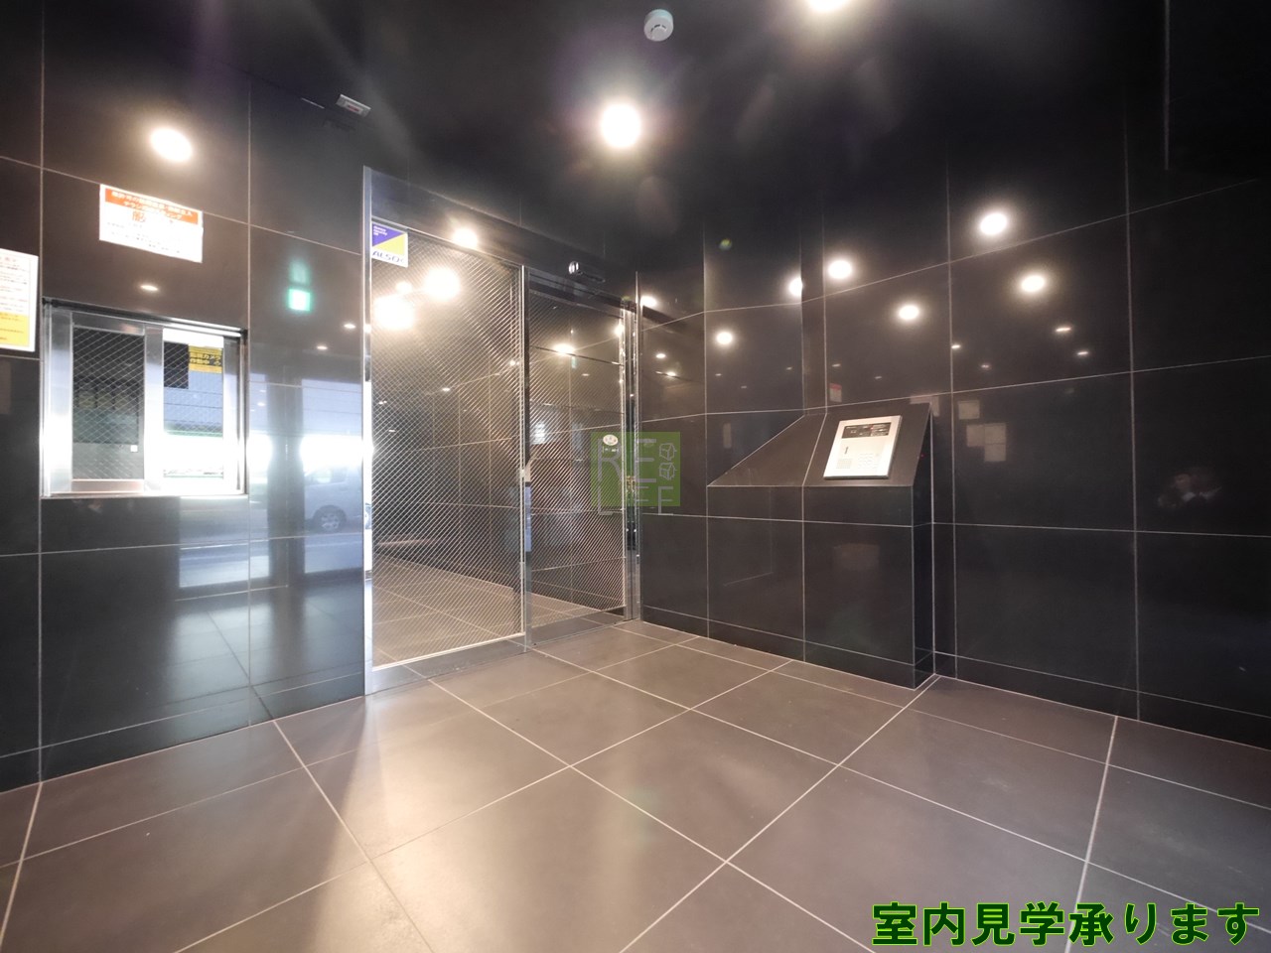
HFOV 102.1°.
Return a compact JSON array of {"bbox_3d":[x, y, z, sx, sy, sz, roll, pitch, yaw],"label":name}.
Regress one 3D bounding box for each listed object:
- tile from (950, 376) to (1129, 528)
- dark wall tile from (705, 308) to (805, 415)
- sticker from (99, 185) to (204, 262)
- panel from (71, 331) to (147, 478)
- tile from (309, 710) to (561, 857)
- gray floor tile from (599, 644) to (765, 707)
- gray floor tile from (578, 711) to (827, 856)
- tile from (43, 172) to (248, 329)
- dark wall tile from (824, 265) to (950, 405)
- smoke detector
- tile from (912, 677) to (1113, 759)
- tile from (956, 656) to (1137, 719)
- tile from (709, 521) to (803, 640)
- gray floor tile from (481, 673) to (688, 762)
[{"bbox_3d":[1.679,-0.088,2.165,0.010,0.603,0.596,0,-1,-44],"label":"tile"},{"bbox_3d":[0.676,-0.669,2.963,0.542,0.603,0.012,-1,-1,15],"label":"dark wall tile"},{"bbox_3d":[-1.666,-0.869,1.780,0.257,0.185,0.002,0,-1,-44],"label":"sticker"},{"bbox_3d":[-1.749,-0.236,1.713,0.169,0.501,0.007,0,-1,-44],"label":"panel"},{"bbox_3d":[-0.629,0.939,1.655,0.600,0.010,0.600,0,-1,-44],"label":"tile"},{"bbox_3d":[0.231,0.947,2.505,0.600,0.010,0.600,0,-1,-44],"label":"gray floor tile"},{"bbox_3d":[0.219,0.930,1.645,0.600,0.010,0.600,0,-1,-44],"label":"gray floor tile"},{"bbox_3d":[-1.675,-0.764,1.798,0.519,0.408,0.010,0,-1,-44],"label":"tile"},{"bbox_3d":[1.246,-0.677,2.584,0.010,0.601,0.595,0,-1,-44],"label":"dark wall tile"},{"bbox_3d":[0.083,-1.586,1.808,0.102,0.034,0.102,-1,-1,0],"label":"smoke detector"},{"bbox_3d":[1.464,0.928,2.023,0.488,0.010,0.600,0,-1,-44],"label":"tile"},{"bbox_3d":[1.673,0.865,2.131,0.012,0.107,0.595,0,-1,-44],"label":"tile"},{"bbox_3d":[0.645,0.537,2.821,0.010,0.603,0.599,0,-1,-44],"label":"tile"},{"bbox_3d":[-0.200,0.940,2.074,0.600,0.010,0.600,0,-1,-44],"label":"gray floor tile"}]

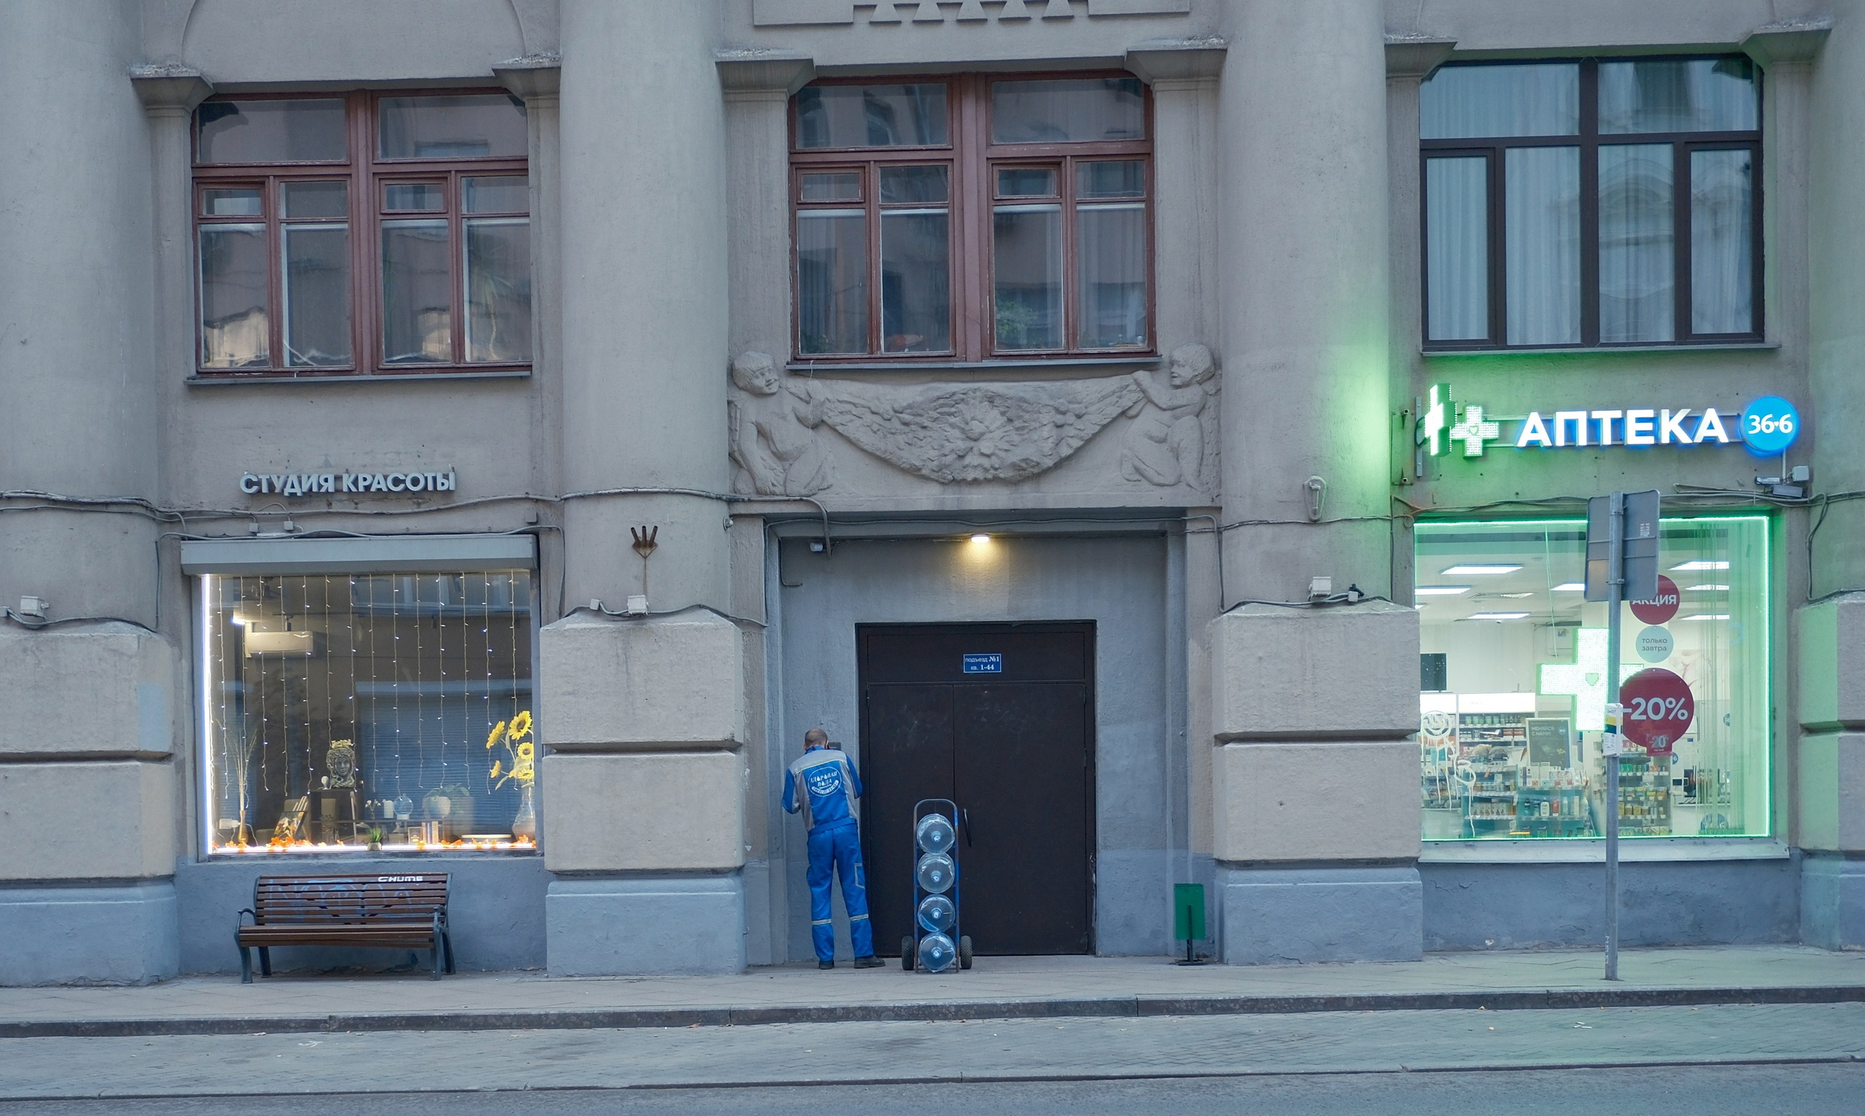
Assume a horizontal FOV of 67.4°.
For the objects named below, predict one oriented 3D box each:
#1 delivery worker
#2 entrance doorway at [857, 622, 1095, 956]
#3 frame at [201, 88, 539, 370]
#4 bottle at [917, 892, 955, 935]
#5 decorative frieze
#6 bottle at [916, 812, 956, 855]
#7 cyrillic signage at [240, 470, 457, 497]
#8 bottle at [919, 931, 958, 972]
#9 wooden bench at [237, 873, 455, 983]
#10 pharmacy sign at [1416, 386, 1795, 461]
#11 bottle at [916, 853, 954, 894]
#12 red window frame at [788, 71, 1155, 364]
[{"bbox_3d":[-0.724,2.122,10.319,0.680,1.755,0.500,-1,1,9],"label":"delivery worker"},{"bbox_3d":[0.343,1.793,10.870,1.850,2.590,0.180,-1,0,1],"label":"entrance doorway"},{"bbox_3d":[-4.397,-2.508,10.780,2.630,2.180,0.160,-1,0,1],"label":"frame"},{"bbox_3d":[0.035,2.601,10.221,0.270,0.270,0.490,-1,-10,0],"label":"bottle"},{"bbox_3d":[0.312,-1.027,10.500,3.670,1.090,0.200,-1,0,1],"label":"decorative frieze"},{"bbox_3d":[0.030,2.017,10.200,0.270,0.270,0.480,0,-4,1],"label":"bottle"},{"bbox_3d":[-4.304,-0.544,10.301,1.604,0.172,0.090,-1,1,1],"label":"cyrillic signage"},{"bbox_3d":[0.038,2.886,10.226,0.270,0.270,0.490,-1,-10,0],"label":"bottle"},{"bbox_3d":[-4.343,2.736,10.370,1.480,0.750,0.520,-1,0,1],"label":"wooden bench"},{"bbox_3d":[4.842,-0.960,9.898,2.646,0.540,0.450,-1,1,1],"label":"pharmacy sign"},{"bbox_3d":[0.030,2.304,10.200,0.270,0.270,0.480,0,-4,1],"label":"bottle"},{"bbox_3d":[0.289,-2.538,10.452,2.732,2.145,0.160,-1,1,1],"label":"red window frame"}]

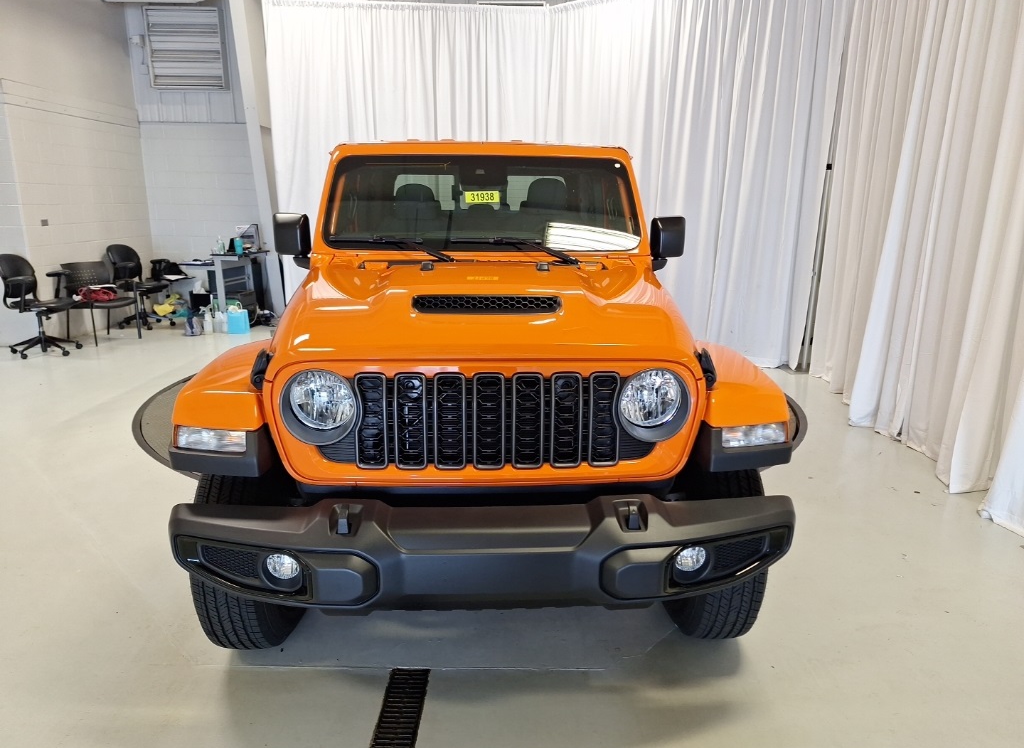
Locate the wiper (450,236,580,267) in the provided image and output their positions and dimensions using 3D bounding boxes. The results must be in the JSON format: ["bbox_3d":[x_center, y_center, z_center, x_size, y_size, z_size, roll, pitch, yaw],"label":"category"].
[{"bbox_3d":[0.012,-0.553,3.027,0.565,0.115,0.150,0,14,-3],"label":"wiper"}]

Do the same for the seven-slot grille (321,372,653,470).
[{"bbox_3d":[-0.061,0.121,1.790,0.880,0.280,0.080,0,14,-3],"label":"seven-slot grille"}]

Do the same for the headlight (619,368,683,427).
[{"bbox_3d":[0.403,0.066,1.981,0.175,0.170,0.090,0,14,-3],"label":"headlight"}]

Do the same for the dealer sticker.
[{"bbox_3d":[-0.136,-0.836,3.201,0.163,0.066,0.005,0,-11,-3],"label":"dealer sticker"}]

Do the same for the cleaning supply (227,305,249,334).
[{"bbox_3d":[-3.253,-0.648,8.081,0.240,0.320,0.130,0,14,-1],"label":"cleaning supply"}]

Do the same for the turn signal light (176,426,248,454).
[{"bbox_3d":[-0.858,0.188,1.959,0.210,0.085,0.090,0,14,-3],"label":"turn signal light"}]

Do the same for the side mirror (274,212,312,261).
[{"bbox_3d":[-1.020,-0.644,3.169,0.160,0.215,0.120,0,14,-3],"label":"side mirror"}]

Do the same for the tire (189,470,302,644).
[{"bbox_3d":[-0.902,0.549,2.457,0.255,0.800,0.800,0,14,-3],"label":"tire"}]

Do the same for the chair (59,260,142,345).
[{"bbox_3d":[-4.584,-0.807,7.577,0.580,0.830,0.520,9,16,30],"label":"chair"}]

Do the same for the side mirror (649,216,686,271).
[{"bbox_3d":[0.749,-0.630,3.271,0.155,0.235,0.120,0,14,-3],"label":"side mirror"}]

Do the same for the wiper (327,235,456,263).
[{"bbox_3d":[-0.527,-0.553,2.998,0.560,0.115,0.150,0,14,-3],"label":"wiper"}]

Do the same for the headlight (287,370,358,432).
[{"bbox_3d":[-0.532,0.067,1.930,0.175,0.170,0.090,0,14,-3],"label":"headlight"}]

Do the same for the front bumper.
[{"bbox_3d":[-0.063,0.453,1.833,1.700,0.280,0.320,0,14,-3],"label":"front bumper"}]

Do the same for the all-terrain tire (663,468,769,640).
[{"bbox_3d":[0.706,0.553,2.565,0.250,0.800,0.800,0,14,-3],"label":"all-terrain tire"}]

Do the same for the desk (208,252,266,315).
[{"bbox_3d":[-3.379,-1.089,8.627,0.500,0.870,0.950,0,14,-3],"label":"desk"}]

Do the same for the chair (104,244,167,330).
[{"bbox_3d":[-4.550,-1.068,8.315,0.640,0.960,0.620,7,15,22],"label":"chair"}]

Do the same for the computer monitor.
[{"bbox_3d":[-3.337,-1.747,8.665,0.400,0.360,0.140,10,17,33],"label":"computer monitor"}]

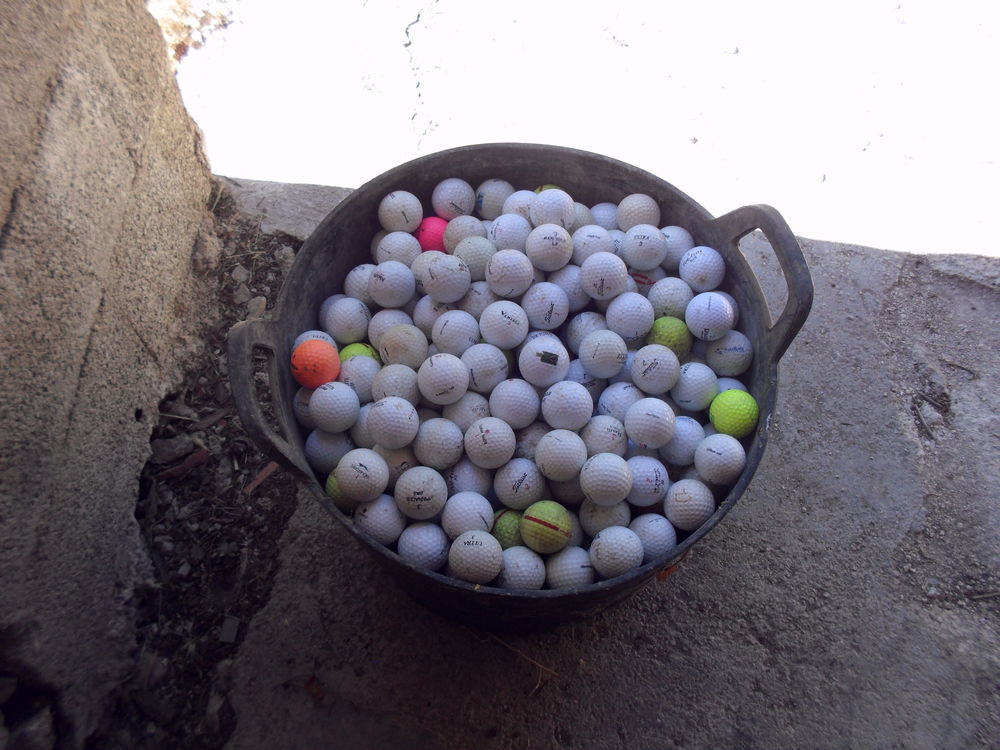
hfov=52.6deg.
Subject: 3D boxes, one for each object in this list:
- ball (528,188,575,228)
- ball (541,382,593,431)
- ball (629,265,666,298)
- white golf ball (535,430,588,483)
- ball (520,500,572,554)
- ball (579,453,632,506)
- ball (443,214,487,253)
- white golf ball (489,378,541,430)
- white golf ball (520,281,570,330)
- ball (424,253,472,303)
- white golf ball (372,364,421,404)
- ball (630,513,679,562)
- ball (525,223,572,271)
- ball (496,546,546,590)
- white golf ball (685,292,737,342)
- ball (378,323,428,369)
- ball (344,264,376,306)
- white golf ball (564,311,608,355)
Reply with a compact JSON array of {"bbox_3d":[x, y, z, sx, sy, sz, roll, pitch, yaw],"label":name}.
[{"bbox_3d":[0.049,-0.152,0.943,0.043,0.043,0.043,2,64,-3],"label":"ball"},{"bbox_3d":[0.057,0.026,0.848,0.043,0.043,0.043,1,65,-3],"label":"ball"},{"bbox_3d":[0.143,-0.091,0.995,0.043,0.043,0.043,1,62,-1],"label":"ball"},{"bbox_3d":[0.051,0.066,0.837,0.043,0.043,0.043,1,64,-2],"label":"white golf ball"},{"bbox_3d":[0.038,0.123,0.818,0.043,0.043,0.043,0,62,-1],"label":"ball"},{"bbox_3d":[0.087,0.086,0.829,0.043,0.043,0.043,2,64,-4],"label":"ball"},{"bbox_3d":[-0.033,-0.130,0.962,0.043,0.043,0.043,0,59,0],"label":"ball"},{"bbox_3d":[0.012,0.025,0.861,0.043,0.043,0.043,2,64,-4],"label":"white golf ball"},{"bbox_3d":[0.041,-0.062,0.915,0.043,0.043,0.043,2,64,-4],"label":"white golf ball"},{"bbox_3d":[-0.047,-0.085,0.895,0.043,0.043,0.043,1,65,-3],"label":"ball"},{"bbox_3d":[-0.089,0.012,0.872,0.043,0.043,0.043,0,64,-4],"label":"white golf ball"},{"bbox_3d":[0.131,0.141,0.872,0.043,0.043,0.043,2,64,-3],"label":"ball"},{"bbox_3d":[0.045,-0.116,0.919,0.043,0.043,0.043,0,59,0],"label":"ball"},{"bbox_3d":[0.017,0.168,0.862,0.043,0.043,0.043,1,62,-1],"label":"ball"},{"bbox_3d":[0.187,-0.052,0.899,0.043,0.043,0.043,2,64,-3],"label":"white golf ball"},{"bbox_3d":[-0.085,-0.024,0.887,0.043,0.043,0.043,1,65,-3],"label":"ball"},{"bbox_3d":[-0.125,-0.083,0.953,0.043,0.043,0.043,1,65,-3],"label":"ball"},{"bbox_3d":[0.083,-0.036,0.927,0.043,0.043,0.043,1,65,-3],"label":"white golf ball"}]

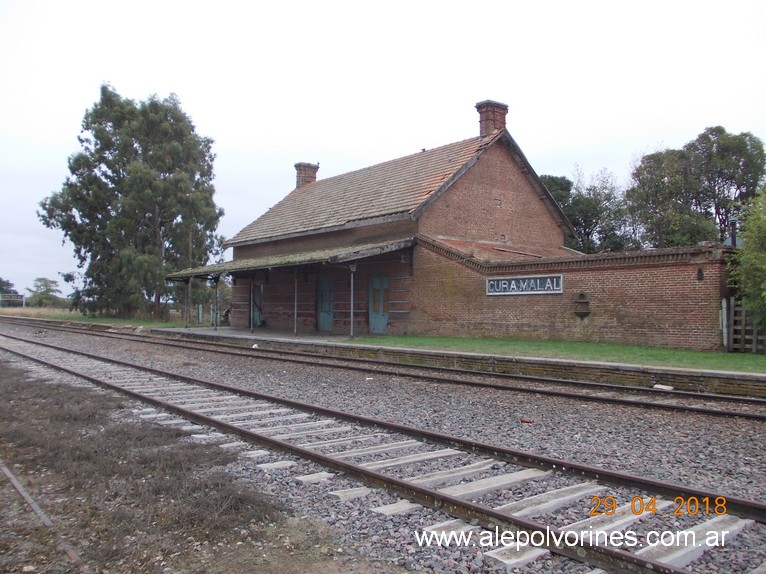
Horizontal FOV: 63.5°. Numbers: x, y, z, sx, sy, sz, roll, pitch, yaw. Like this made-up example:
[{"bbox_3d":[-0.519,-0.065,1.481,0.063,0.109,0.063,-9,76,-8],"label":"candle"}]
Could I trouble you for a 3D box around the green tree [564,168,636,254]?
[{"bbox_3d":[16.428,-3.099,46.824,6.000,11.790,6.000,-1,-2,19],"label":"green tree"}]

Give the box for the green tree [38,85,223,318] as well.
[{"bbox_3d":[-24.459,-8.222,59.660,17.500,22.800,15.500,1,-2,-22],"label":"green tree"}]

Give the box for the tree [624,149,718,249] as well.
[{"bbox_3d":[20.887,-3.592,44.811,7.000,12.660,6.800,-1,-2,25],"label":"tree"}]

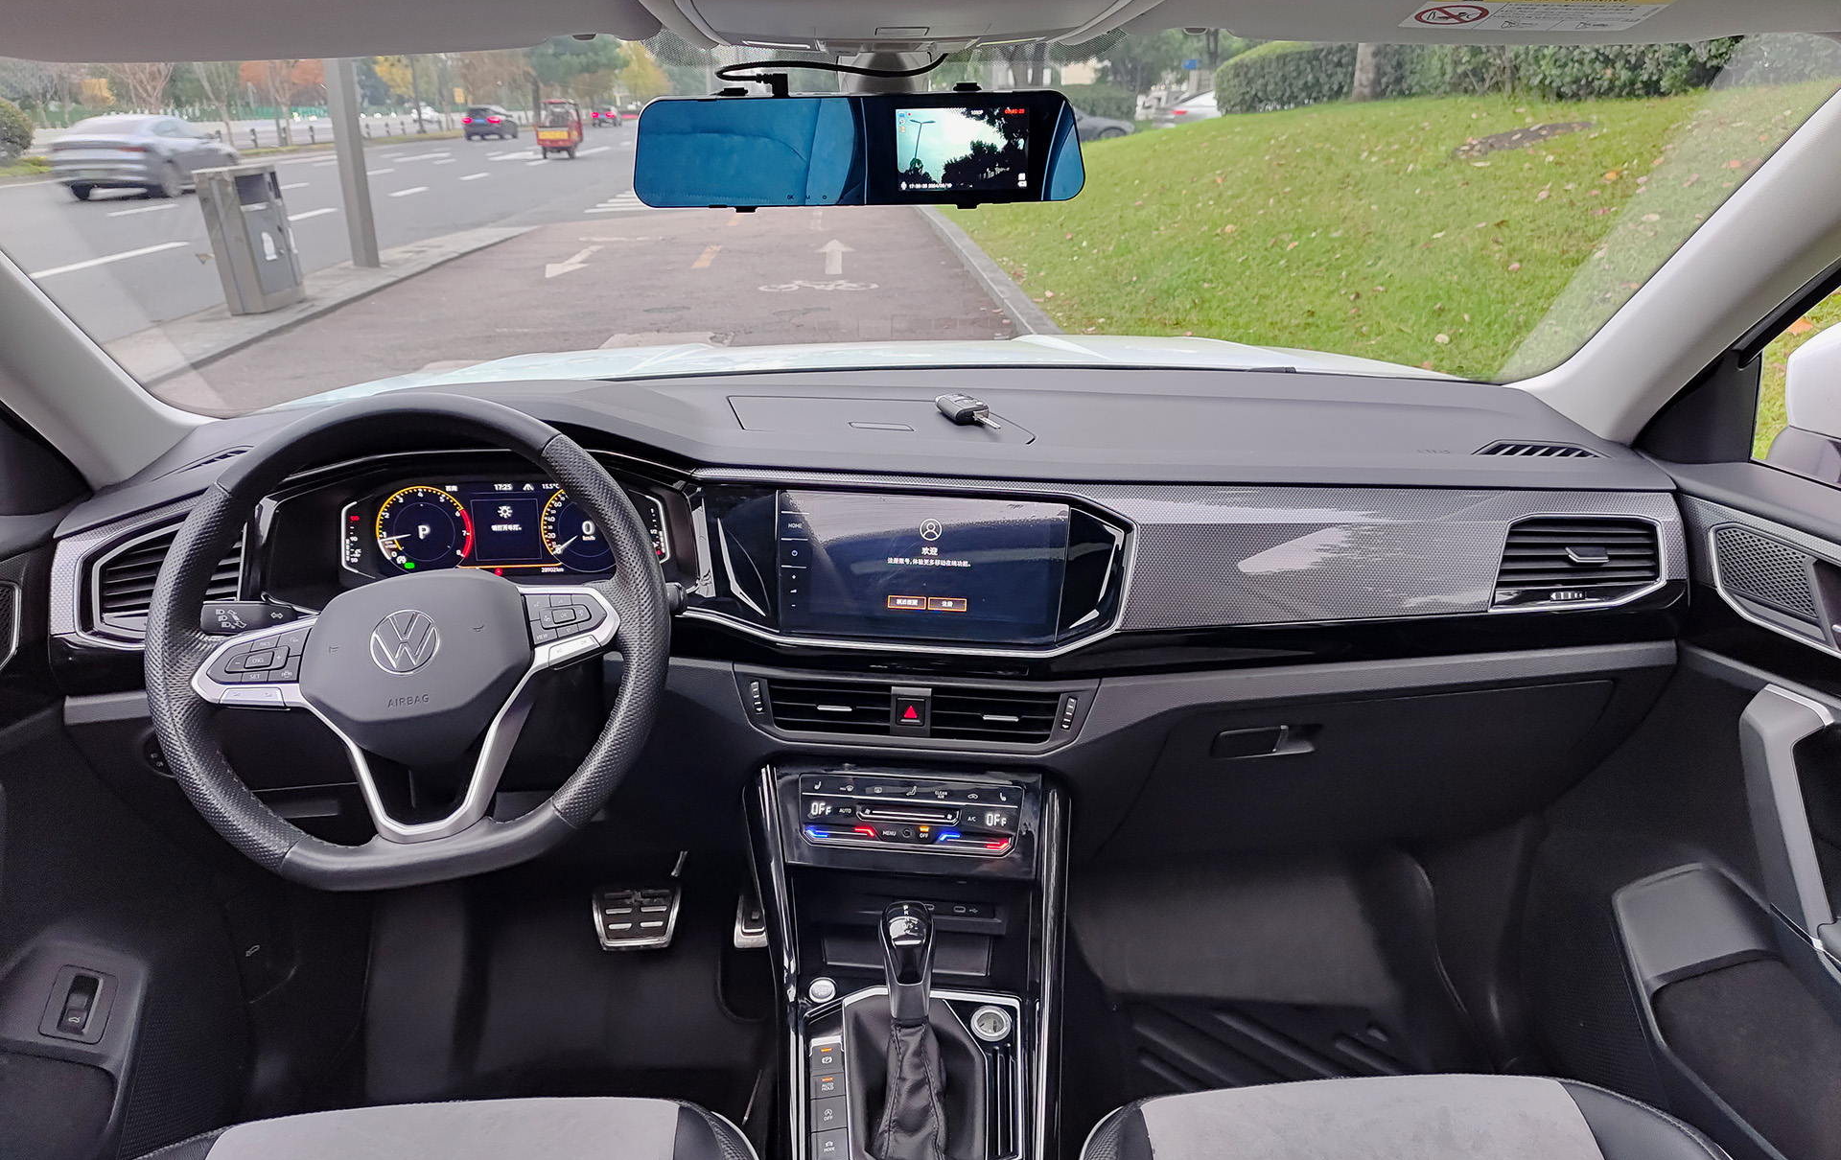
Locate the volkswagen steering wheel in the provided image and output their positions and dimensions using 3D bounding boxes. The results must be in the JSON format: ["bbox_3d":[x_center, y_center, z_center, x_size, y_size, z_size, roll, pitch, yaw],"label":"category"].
[{"bbox_3d":[-0.370,0.043,0.953,0.370,0.360,0.100,-8,-4,-4],"label":"volkswagen steering wheel"}]

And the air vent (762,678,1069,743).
[{"bbox_3d":[-0.002,0.108,1.082,0.254,0.045,0.040,2,6,8],"label":"air vent"}]

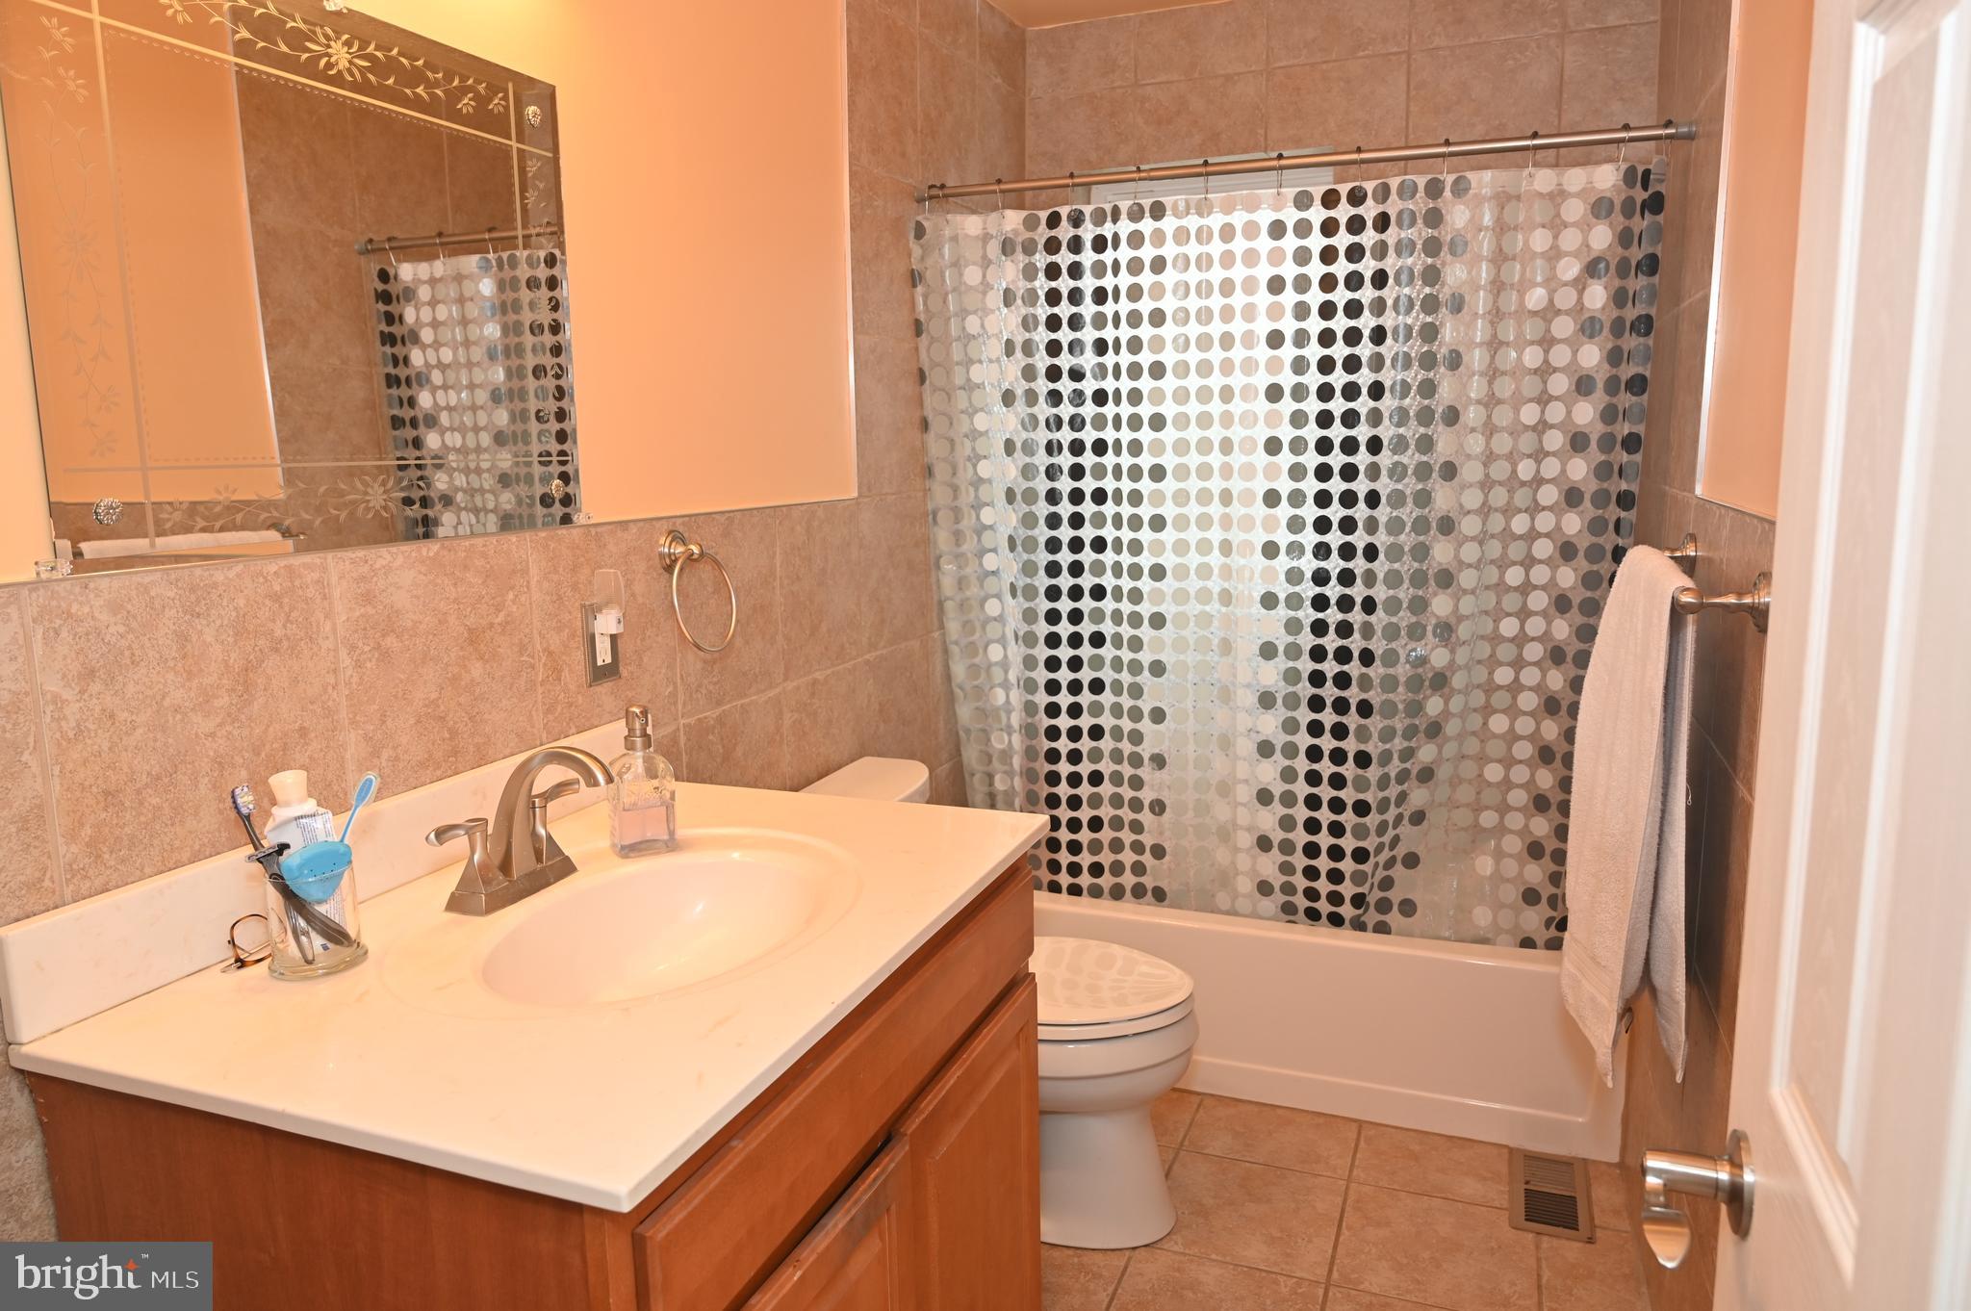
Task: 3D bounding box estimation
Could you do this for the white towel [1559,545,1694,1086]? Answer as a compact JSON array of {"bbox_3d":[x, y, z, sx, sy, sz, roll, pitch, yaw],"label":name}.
[{"bbox_3d":[0.896,0.206,1.819,0.131,0.683,0.376,3,10,21],"label":"white towel"}]

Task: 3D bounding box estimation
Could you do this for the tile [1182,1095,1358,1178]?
[{"bbox_3d":[0.590,0.994,2.709,0.331,0.010,0.247,3,10,21],"label":"tile"}]

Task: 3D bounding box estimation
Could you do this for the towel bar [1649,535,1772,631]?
[{"bbox_3d":[0.945,-0.112,1.772,0.099,0.071,0.661,3,10,21],"label":"towel bar"}]

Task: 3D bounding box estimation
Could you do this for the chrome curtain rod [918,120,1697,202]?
[{"bbox_3d":[0.554,-0.961,2.577,1.488,0.030,0.030,3,10,21],"label":"chrome curtain rod"}]

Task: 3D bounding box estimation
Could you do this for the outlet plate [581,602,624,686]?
[{"bbox_3d":[-0.537,-0.022,1.853,0.010,0.117,0.076,3,10,21],"label":"outlet plate"}]

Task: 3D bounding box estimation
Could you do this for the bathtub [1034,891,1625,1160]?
[{"bbox_3d":[0.690,0.715,3.166,1.481,0.391,0.767,3,10,21],"label":"bathtub"}]

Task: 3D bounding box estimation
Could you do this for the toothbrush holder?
[{"bbox_3d":[-0.657,0.249,1.283,0.086,0.108,0.086,3,10,21],"label":"toothbrush holder"}]

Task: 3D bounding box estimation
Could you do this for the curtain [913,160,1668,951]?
[{"bbox_3d":[0.557,-0.079,2.752,1.460,1.693,0.130,3,10,21],"label":"curtain"}]

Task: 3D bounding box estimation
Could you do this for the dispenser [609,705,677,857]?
[{"bbox_3d":[-0.425,0.152,1.628,0.066,0.181,0.056,-5,10,-24],"label":"dispenser"}]

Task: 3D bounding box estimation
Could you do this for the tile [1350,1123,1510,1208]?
[{"bbox_3d":[0.897,1.009,2.594,0.325,0.010,0.247,3,10,21],"label":"tile"}]

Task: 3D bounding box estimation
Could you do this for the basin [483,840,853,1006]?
[{"bbox_3d":[-0.329,0.344,1.449,0.319,0.140,0.510,3,10,21],"label":"basin"}]

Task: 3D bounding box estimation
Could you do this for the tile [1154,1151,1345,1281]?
[{"bbox_3d":[0.485,1.039,2.439,0.334,0.010,0.339,3,10,21],"label":"tile"}]

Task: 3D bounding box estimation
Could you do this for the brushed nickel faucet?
[{"bbox_3d":[-0.483,0.185,1.459,0.175,0.172,0.249,3,10,21],"label":"brushed nickel faucet"}]

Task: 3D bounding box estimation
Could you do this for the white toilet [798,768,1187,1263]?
[{"bbox_3d":[0.032,0.634,2.413,0.720,0.764,0.425,3,10,21],"label":"white toilet"}]

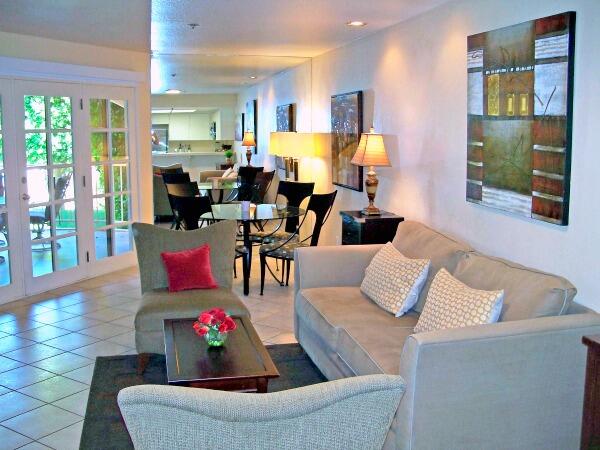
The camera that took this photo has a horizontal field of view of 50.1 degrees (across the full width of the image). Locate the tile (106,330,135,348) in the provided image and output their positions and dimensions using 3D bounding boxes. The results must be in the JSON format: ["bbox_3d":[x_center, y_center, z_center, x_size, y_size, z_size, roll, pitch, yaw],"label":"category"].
[{"bbox_3d":[-1.300,0.882,4.978,0.317,0.010,0.317,6,10,31],"label":"tile"}]

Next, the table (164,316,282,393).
[{"bbox_3d":[-0.478,0.882,3.612,0.537,0.430,0.990,-1,9,-13],"label":"table"}]

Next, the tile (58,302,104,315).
[{"bbox_3d":[-1.951,0.752,5.746,0.317,0.010,0.317,6,10,31],"label":"tile"}]

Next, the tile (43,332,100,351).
[{"bbox_3d":[-1.683,0.865,4.722,0.311,0.010,0.311,6,10,31],"label":"tile"}]

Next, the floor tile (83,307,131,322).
[{"bbox_3d":[-1.666,0.785,5.564,0.325,0.010,0.325,6,10,32],"label":"floor tile"}]

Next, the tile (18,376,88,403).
[{"bbox_3d":[-1.485,0.995,3.875,0.311,0.010,0.311,6,10,31],"label":"tile"}]

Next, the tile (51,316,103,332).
[{"bbox_3d":[-1.783,0.800,5.146,0.311,0.010,0.311,6,10,31],"label":"tile"}]

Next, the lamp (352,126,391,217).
[{"bbox_3d":[0.583,-0.425,5.227,0.270,0.699,0.270,-1,9,-14],"label":"lamp"}]

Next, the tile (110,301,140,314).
[{"bbox_3d":[-1.492,0.749,5.823,0.325,0.010,0.325,6,10,32],"label":"tile"}]

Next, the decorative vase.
[{"bbox_3d":[-0.469,0.618,3.587,0.130,0.100,0.130,-1,9,-13],"label":"decorative vase"}]

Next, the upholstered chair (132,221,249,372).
[{"bbox_3d":[-0.787,0.492,4.587,0.770,0.900,0.880,-1,9,-13],"label":"upholstered chair"}]

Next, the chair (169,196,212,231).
[{"bbox_3d":[-0.902,0.197,6.216,0.450,0.980,0.520,5,10,30],"label":"chair"}]

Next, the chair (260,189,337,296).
[{"bbox_3d":[-0.002,0.172,6.091,0.561,0.996,0.459,6,10,31],"label":"chair"}]

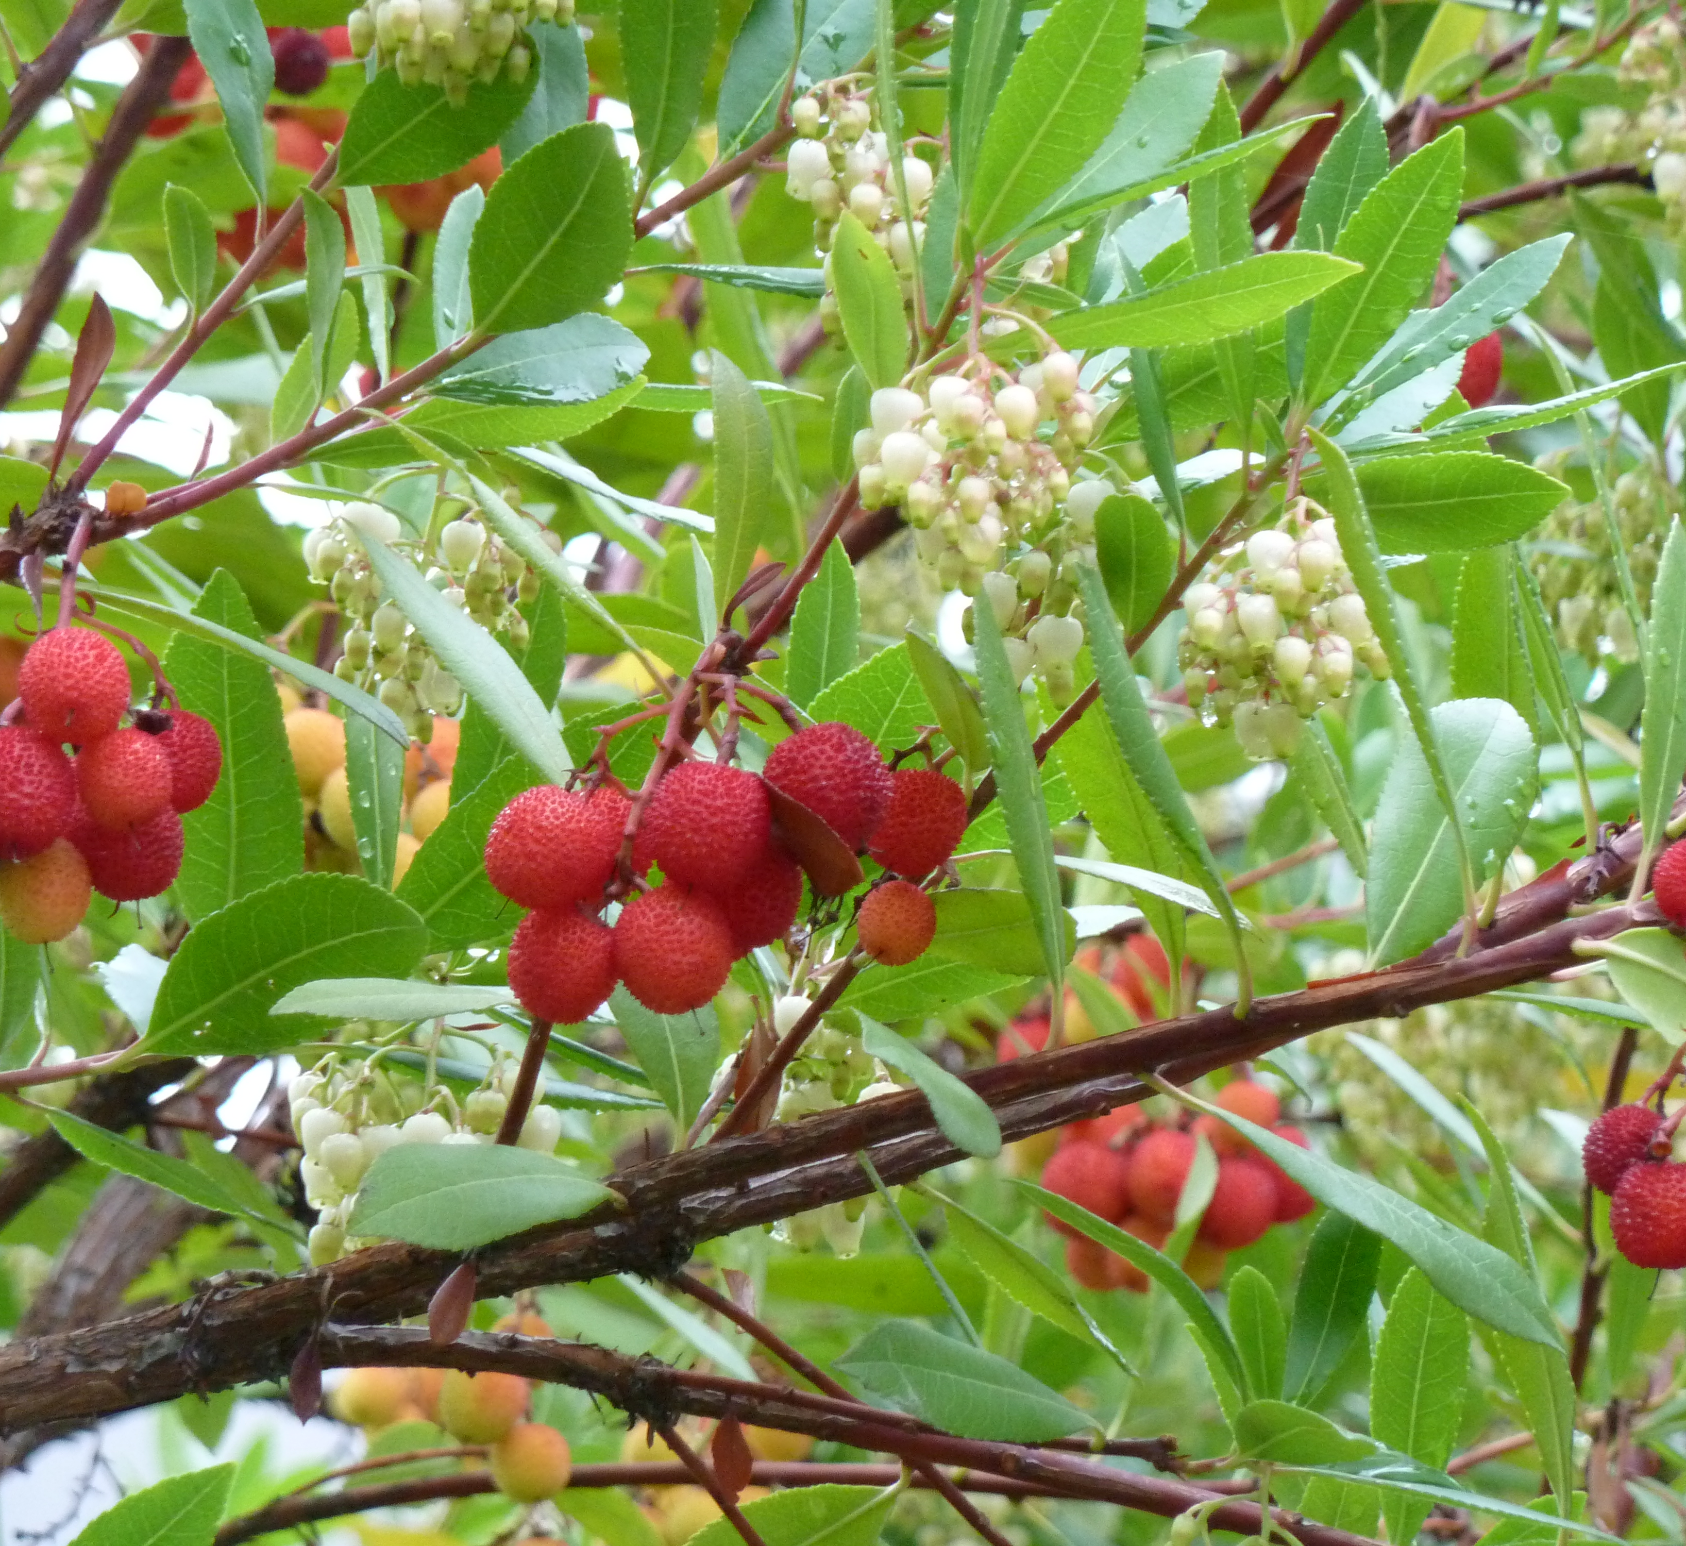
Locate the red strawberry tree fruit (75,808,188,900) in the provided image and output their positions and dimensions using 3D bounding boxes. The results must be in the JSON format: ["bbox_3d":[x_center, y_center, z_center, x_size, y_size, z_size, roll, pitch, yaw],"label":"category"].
[{"bbox_3d":[-0.121,0.012,2.610,0.019,0.019,0.019,0,-10,0],"label":"red strawberry tree fruit"}]

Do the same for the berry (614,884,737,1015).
[{"bbox_3d":[-0.028,0.029,2.590,0.021,0.022,0.021,0,-10,0],"label":"berry"}]

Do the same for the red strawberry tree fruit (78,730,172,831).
[{"bbox_3d":[-0.110,0.001,2.380,0.015,0.015,0.015,0,-10,0],"label":"red strawberry tree fruit"}]

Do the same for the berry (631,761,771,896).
[{"bbox_3d":[-0.021,0.008,2.380,0.021,0.020,0.020,0,-10,0],"label":"berry"}]

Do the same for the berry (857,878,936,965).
[{"bbox_3d":[0.009,0.025,2.600,0.013,0.014,0.013,0,-10,0],"label":"berry"}]

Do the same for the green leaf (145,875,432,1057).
[{"bbox_3d":[-0.088,0.030,2.430,0.050,0.027,0.011,-25,5,0],"label":"green leaf"}]

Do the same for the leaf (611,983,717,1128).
[{"bbox_3d":[-0.032,0.045,2.630,0.019,0.036,0.007,-12,0,0],"label":"leaf"}]

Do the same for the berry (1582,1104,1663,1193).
[{"bbox_3d":[0.122,0.059,2.420,0.013,0.014,0.014,0,-10,0],"label":"berry"}]

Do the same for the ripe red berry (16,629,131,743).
[{"bbox_3d":[-0.129,-0.015,2.595,0.019,0.020,0.019,0,-10,0],"label":"ripe red berry"}]

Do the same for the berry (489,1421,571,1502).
[{"bbox_3d":[-0.060,0.131,2.950,0.016,0.016,0.016,0,-10,0],"label":"berry"}]

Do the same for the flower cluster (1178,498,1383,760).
[{"bbox_3d":[0.069,-0.022,2.430,0.033,0.040,0.030,0,-10,0],"label":"flower cluster"}]

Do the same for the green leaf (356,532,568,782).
[{"bbox_3d":[-0.064,-0.019,2.600,0.006,0.055,0.013,-35,8,45],"label":"green leaf"}]

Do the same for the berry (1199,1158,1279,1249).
[{"bbox_3d":[0.079,0.086,3.100,0.017,0.018,0.017,0,-5,0],"label":"berry"}]

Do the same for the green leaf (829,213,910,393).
[{"bbox_3d":[0.004,-0.080,2.630,0.013,0.032,0.006,-13,8,-10],"label":"green leaf"}]

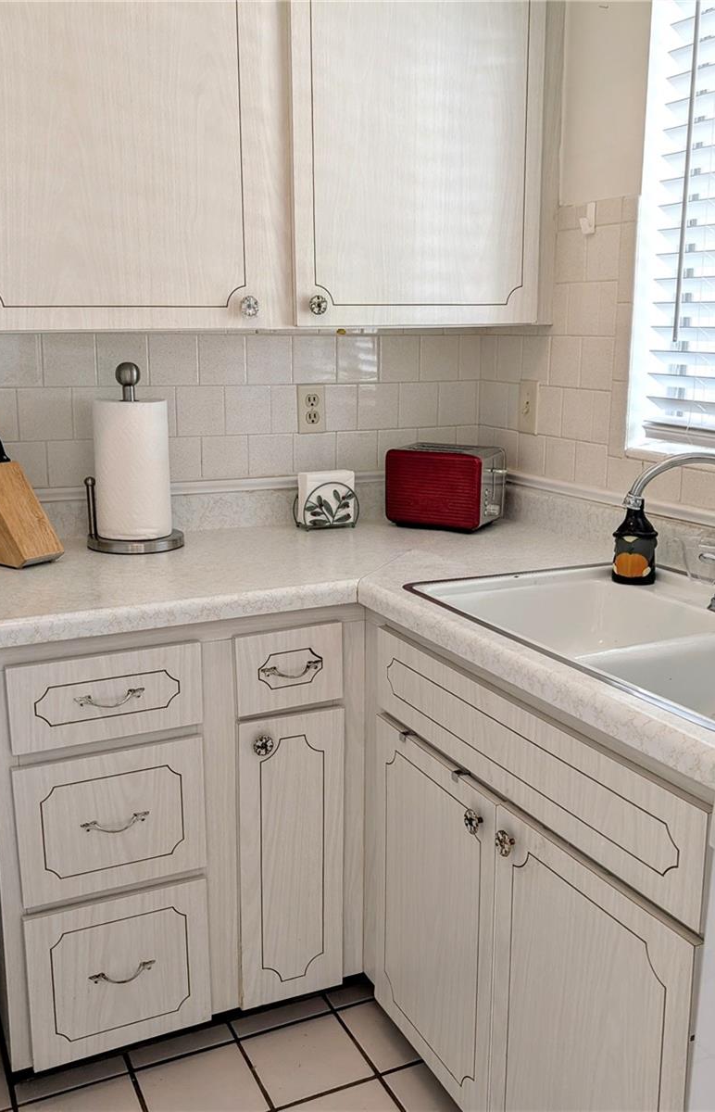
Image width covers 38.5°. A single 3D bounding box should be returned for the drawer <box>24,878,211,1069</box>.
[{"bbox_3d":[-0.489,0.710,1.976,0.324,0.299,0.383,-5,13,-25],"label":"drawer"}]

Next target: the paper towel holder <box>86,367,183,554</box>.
[{"bbox_3d":[-0.467,-0.209,2.138,0.199,0.383,0.199,-2,12,-13],"label":"paper towel holder"}]

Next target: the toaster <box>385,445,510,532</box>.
[{"bbox_3d":[0.214,-0.162,2.410,0.252,0.182,0.159,7,14,27],"label":"toaster"}]

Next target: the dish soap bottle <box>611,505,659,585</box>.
[{"bbox_3d":[0.513,-0.029,1.875,0.077,0.151,0.074,4,13,15],"label":"dish soap bottle"}]

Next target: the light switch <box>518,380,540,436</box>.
[{"bbox_3d":[0.409,-0.355,2.457,0.013,0.121,0.073,-5,13,-25],"label":"light switch"}]

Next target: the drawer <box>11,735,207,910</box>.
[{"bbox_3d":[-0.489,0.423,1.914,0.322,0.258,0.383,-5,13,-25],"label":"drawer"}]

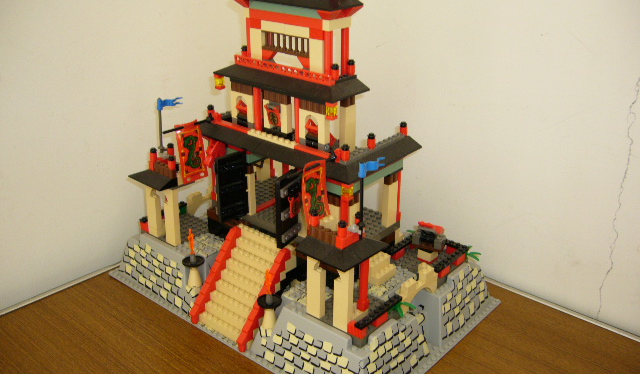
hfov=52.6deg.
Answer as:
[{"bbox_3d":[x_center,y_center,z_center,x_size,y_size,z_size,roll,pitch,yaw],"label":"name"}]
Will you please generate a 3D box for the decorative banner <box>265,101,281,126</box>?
[{"bbox_3d":[-0.046,-0.071,0.641,0.020,0.023,0.004,19,29,36],"label":"decorative banner"}]

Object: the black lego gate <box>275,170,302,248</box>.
[{"bbox_3d":[-0.030,0.020,0.640,0.009,0.076,0.040,14,26,29],"label":"black lego gate"}]

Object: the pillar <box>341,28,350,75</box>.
[{"bbox_3d":[0.024,-0.128,0.618,0.008,0.048,0.008,19,29,36],"label":"pillar"}]

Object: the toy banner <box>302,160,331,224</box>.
[{"bbox_3d":[-0.003,0.007,0.583,0.008,0.062,0.031,19,29,36],"label":"toy banner"}]

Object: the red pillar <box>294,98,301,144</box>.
[{"bbox_3d":[-0.021,-0.066,0.625,0.008,0.055,0.008,1,23,0],"label":"red pillar"}]

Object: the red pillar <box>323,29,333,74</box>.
[{"bbox_3d":[0.008,-0.114,0.585,0.008,0.054,0.008,19,29,36],"label":"red pillar"}]

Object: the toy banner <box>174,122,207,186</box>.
[{"bbox_3d":[-0.133,-0.036,0.677,0.005,0.066,0.033,16,30,38],"label":"toy banner"}]

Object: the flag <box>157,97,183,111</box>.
[{"bbox_3d":[-0.164,-0.091,0.706,0.031,0.014,0.005,-17,29,-36],"label":"flag"}]

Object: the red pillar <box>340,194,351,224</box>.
[{"bbox_3d":[0.024,0.037,0.624,0.008,0.058,0.008,19,29,36],"label":"red pillar"}]

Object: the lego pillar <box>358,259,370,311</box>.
[{"bbox_3d":[0.040,0.085,0.579,0.008,0.057,0.008,1,23,0],"label":"lego pillar"}]

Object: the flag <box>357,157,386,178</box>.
[{"bbox_3d":[0.044,-0.017,0.541,0.006,0.015,0.034,22,30,40],"label":"flag"}]

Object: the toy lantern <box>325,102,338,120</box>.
[{"bbox_3d":[0.011,-0.069,0.583,0.008,0.017,0.008,19,29,36],"label":"toy lantern"}]

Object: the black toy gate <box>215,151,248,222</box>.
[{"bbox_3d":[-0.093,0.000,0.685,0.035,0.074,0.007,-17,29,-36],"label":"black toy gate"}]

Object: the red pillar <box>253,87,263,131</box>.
[{"bbox_3d":[-0.062,-0.080,0.657,0.008,0.055,0.008,19,29,36],"label":"red pillar"}]

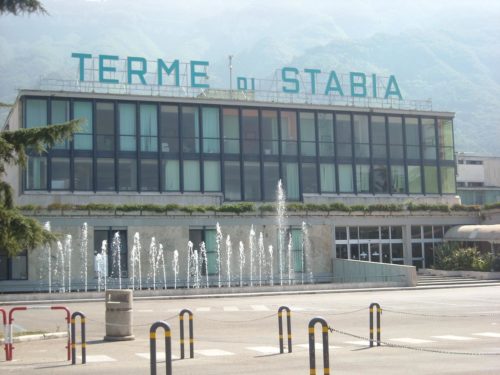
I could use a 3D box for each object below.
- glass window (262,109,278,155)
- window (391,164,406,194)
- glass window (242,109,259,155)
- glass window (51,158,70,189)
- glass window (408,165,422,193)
[{"bbox_3d":[1.391,-3.658,59.195,1.190,3.113,0.150,1,-7,-22],"label":"glass window"},{"bbox_3d":[10.616,-0.607,62.946,1.256,2.090,0.120,1,-7,-22],"label":"window"},{"bbox_3d":[0.039,-3.821,60.814,1.218,3.107,0.100,1,-6,-22],"label":"glass window"},{"bbox_3d":[-11.481,-0.834,53.593,1.190,2.058,0.150,1,-7,-22],"label":"glass window"},{"bbox_3d":[12.015,-0.544,63.962,1.193,1.983,0.120,1,-6,-22],"label":"glass window"}]

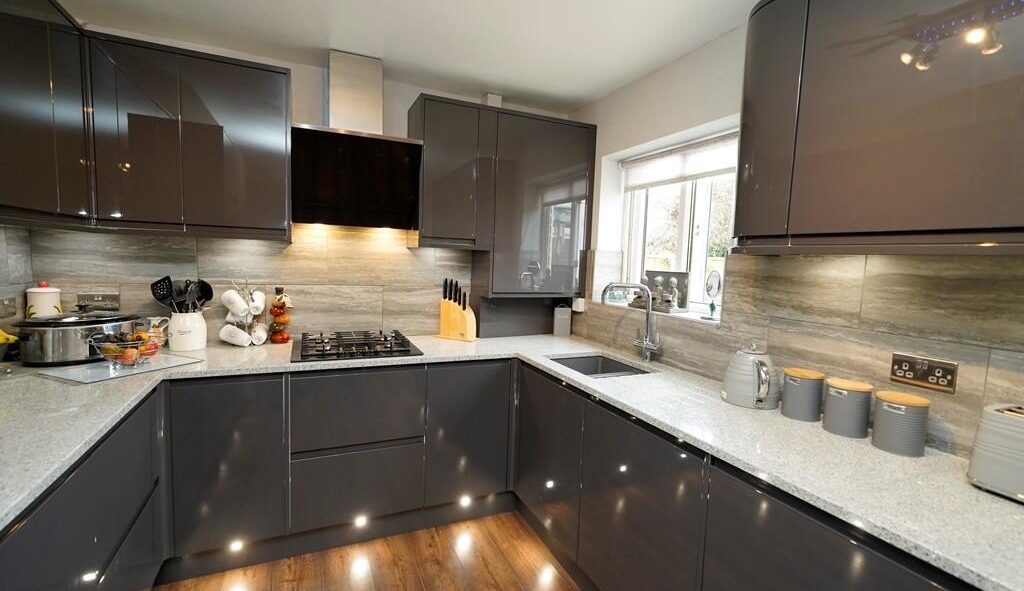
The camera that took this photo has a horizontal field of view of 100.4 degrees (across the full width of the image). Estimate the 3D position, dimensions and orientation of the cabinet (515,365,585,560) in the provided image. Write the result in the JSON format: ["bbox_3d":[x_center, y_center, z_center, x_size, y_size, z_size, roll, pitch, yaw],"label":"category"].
[{"bbox_3d":[0.408,0.721,2.128,0.560,0.712,0.581,0,5,-26],"label":"cabinet"}]

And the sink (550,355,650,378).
[{"bbox_3d":[0.399,0.431,2.006,0.311,0.180,0.367,0,5,-26],"label":"sink"}]

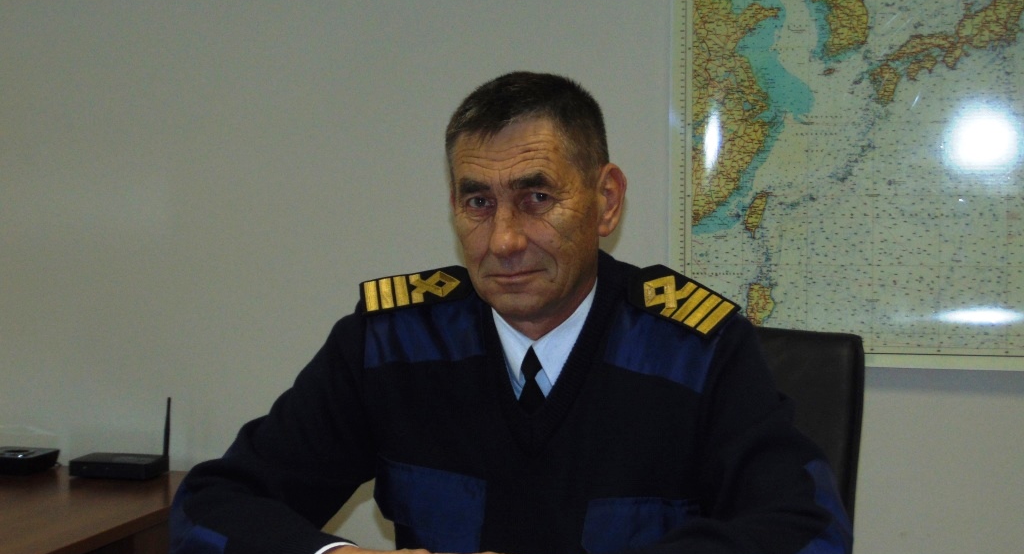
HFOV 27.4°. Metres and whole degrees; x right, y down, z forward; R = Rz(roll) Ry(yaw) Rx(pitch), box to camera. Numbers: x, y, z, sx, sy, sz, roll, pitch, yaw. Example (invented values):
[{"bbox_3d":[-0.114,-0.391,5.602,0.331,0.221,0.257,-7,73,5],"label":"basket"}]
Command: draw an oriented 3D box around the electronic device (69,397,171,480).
[{"bbox_3d":[-0.561,0.229,3.003,0.118,0.108,0.087,1,3,14],"label":"electronic device"}]

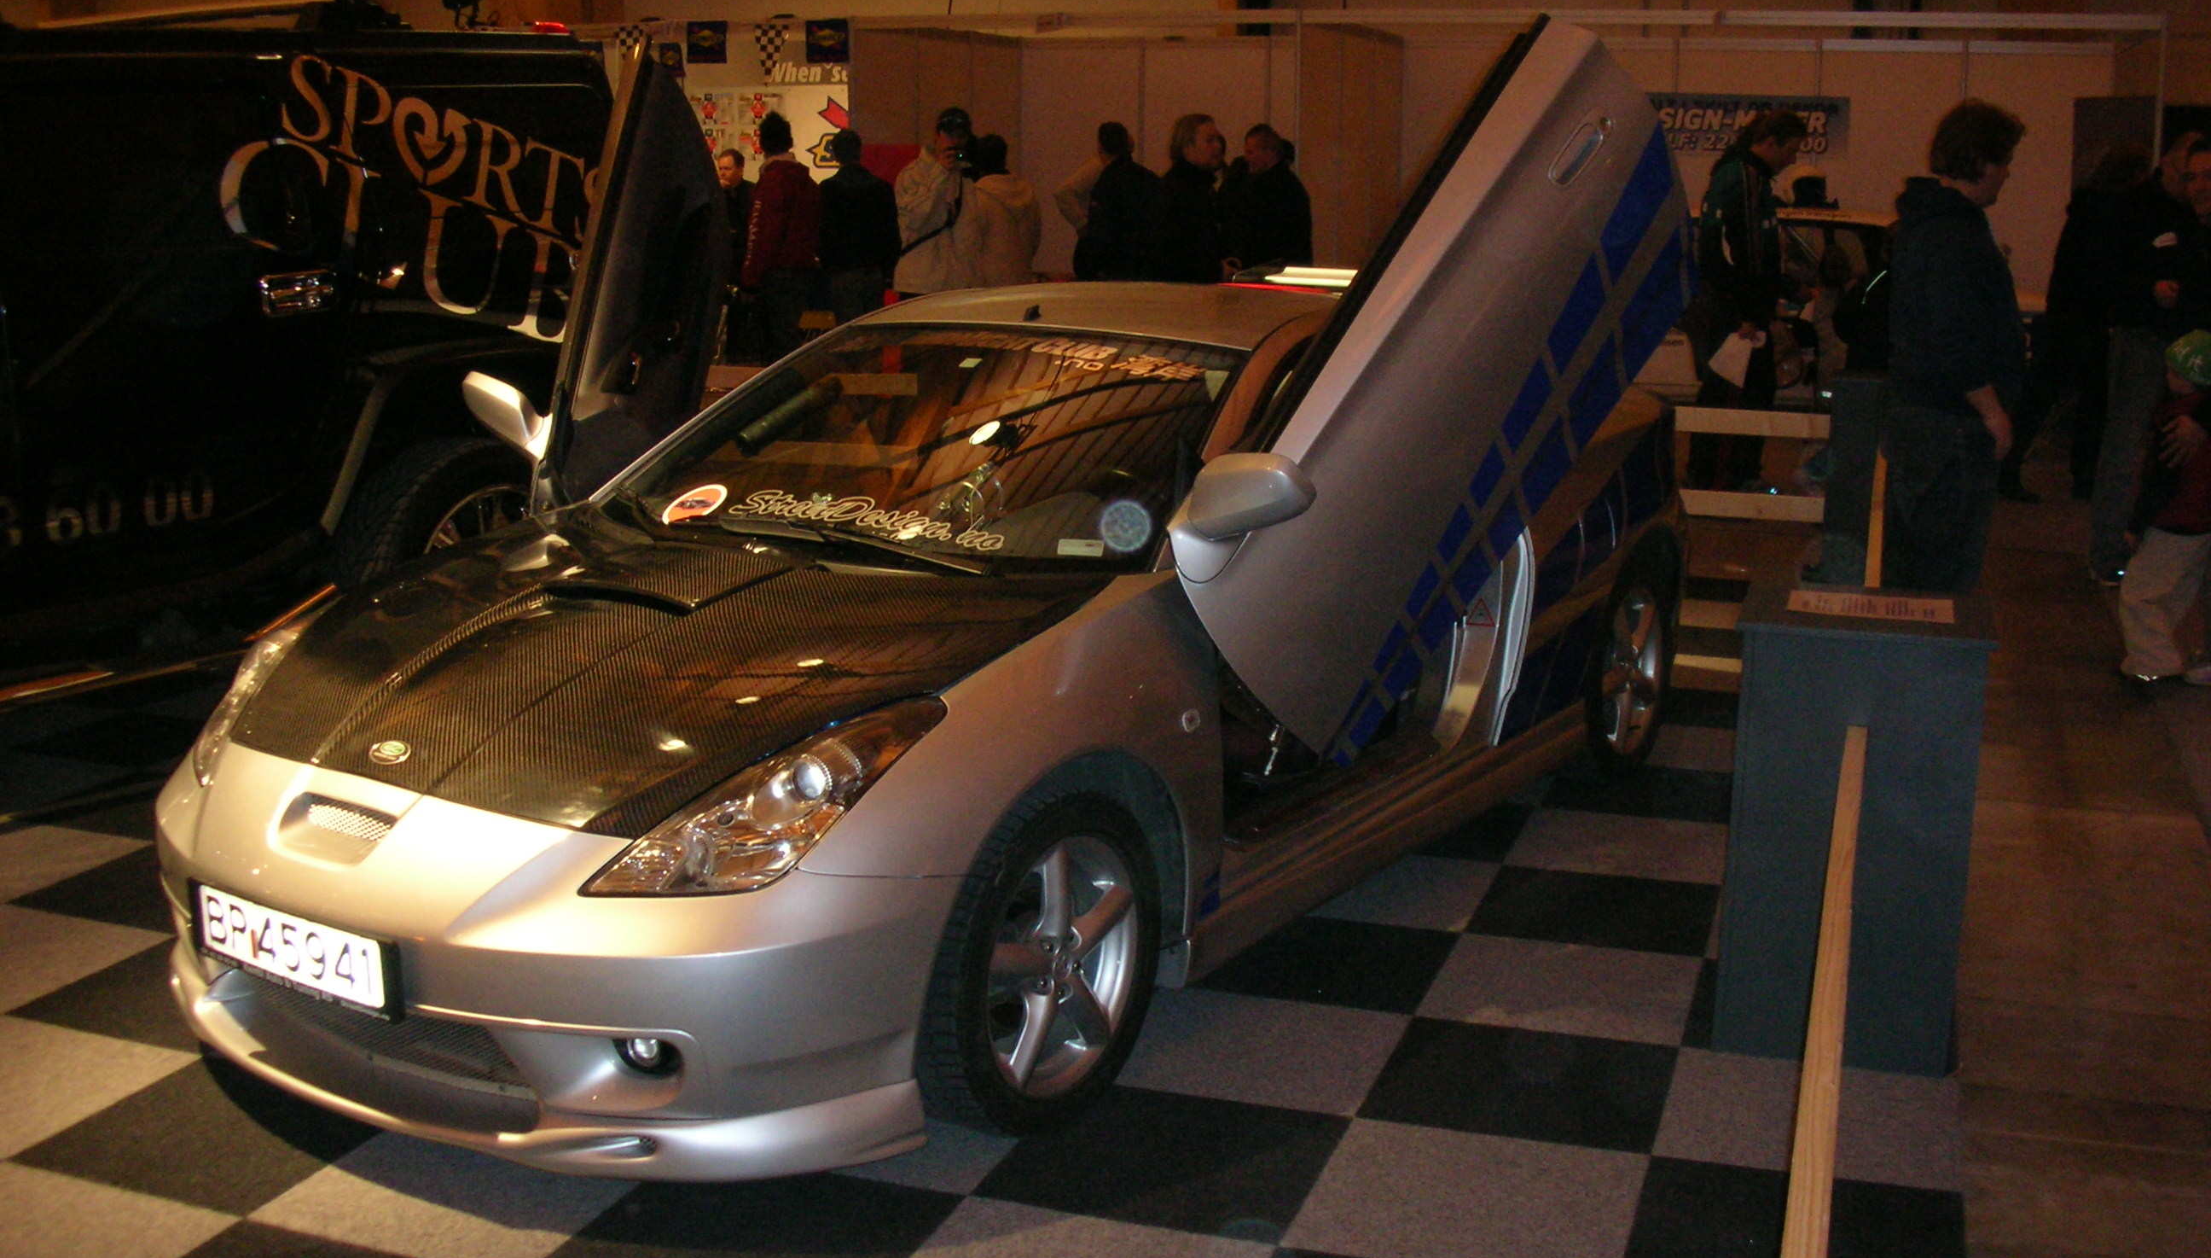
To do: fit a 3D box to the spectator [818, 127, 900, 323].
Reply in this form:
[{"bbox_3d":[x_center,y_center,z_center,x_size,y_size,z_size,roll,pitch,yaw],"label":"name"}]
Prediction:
[{"bbox_3d":[-1.438,-2.032,13.180,0.500,1.779,0.320,1,12,3],"label":"spectator"}]

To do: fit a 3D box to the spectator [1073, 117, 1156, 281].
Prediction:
[{"bbox_3d":[0.080,-1.945,12.684,0.520,1.817,0.380,3,12,12],"label":"spectator"}]

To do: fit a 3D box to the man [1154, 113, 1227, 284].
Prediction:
[{"bbox_3d":[0.448,-1.858,12.187,0.380,1.848,0.520,3,12,14],"label":"man"}]

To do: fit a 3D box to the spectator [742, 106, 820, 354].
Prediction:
[{"bbox_3d":[-1.818,-1.994,12.788,0.500,1.862,0.340,-3,12,-14],"label":"spectator"}]

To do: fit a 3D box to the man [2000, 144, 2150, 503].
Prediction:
[{"bbox_3d":[4.723,-1.479,10.977,0.480,1.760,0.550,-11,16,-44],"label":"man"}]

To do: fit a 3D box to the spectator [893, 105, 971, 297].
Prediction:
[{"bbox_3d":[-0.866,-1.693,11.285,0.400,1.840,0.500,5,13,23],"label":"spectator"}]

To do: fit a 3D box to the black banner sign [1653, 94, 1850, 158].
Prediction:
[{"bbox_3d":[4.380,-3.446,15.300,1.450,0.420,0.020,3,12,12],"label":"black banner sign"}]

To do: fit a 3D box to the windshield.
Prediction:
[{"bbox_3d":[-0.360,-0.411,4.486,1.360,0.140,0.860,8,41,33],"label":"windshield"}]

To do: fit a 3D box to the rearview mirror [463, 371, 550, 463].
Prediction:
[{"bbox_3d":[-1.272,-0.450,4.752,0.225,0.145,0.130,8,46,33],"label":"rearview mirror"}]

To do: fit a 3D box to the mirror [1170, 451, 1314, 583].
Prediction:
[{"bbox_3d":[0.234,-0.201,3.860,0.245,0.170,0.170,8,49,32],"label":"mirror"}]

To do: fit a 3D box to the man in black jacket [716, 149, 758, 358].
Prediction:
[{"bbox_3d":[-2.322,-2.189,14.170,0.500,1.682,0.320,7,14,30],"label":"man in black jacket"}]

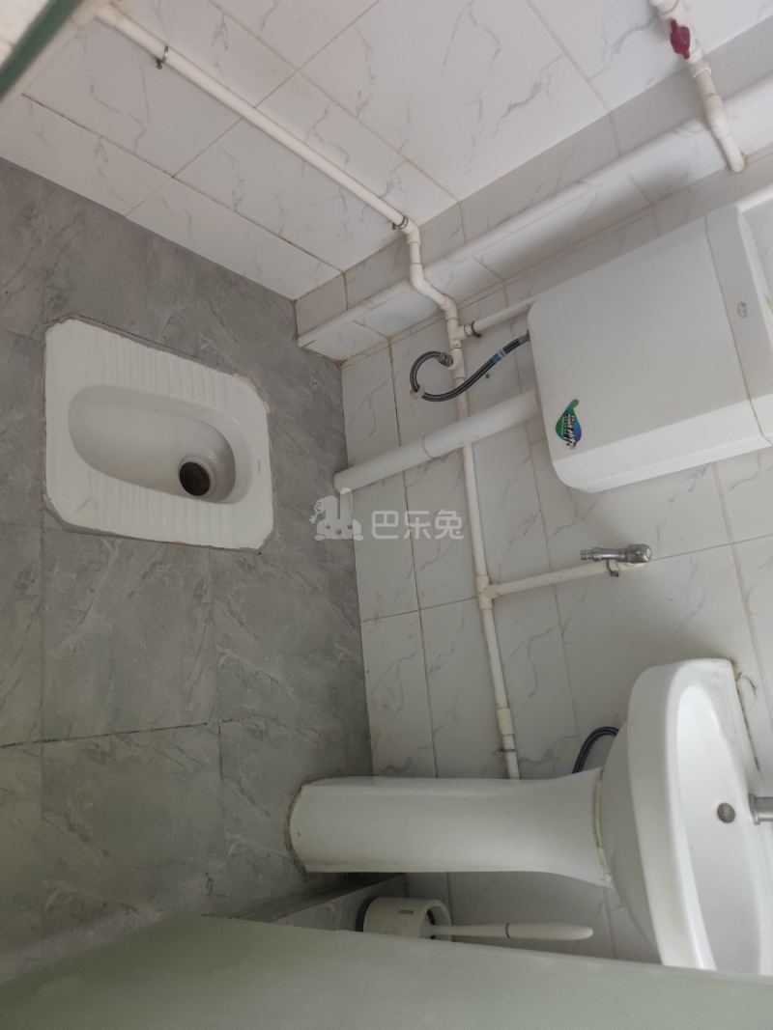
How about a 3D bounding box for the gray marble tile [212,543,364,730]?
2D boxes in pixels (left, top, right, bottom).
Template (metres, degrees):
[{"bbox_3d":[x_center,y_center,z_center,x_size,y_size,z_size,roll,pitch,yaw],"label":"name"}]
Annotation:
[{"bbox_3d":[-0.177,0.226,1.389,0.388,0.012,0.302,11,68,-50],"label":"gray marble tile"}]

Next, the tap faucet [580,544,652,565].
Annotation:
[{"bbox_3d":[0.366,0.061,1.104,0.112,0.074,0.029,11,68,-50],"label":"tap faucet"}]

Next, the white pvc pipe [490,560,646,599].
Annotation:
[{"bbox_3d":[0.298,0.109,1.244,0.023,0.309,0.023,11,68,-50],"label":"white pvc pipe"}]

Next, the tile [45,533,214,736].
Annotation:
[{"bbox_3d":[-0.396,0.185,1.127,0.301,0.012,0.302,11,68,-50],"label":"tile"}]

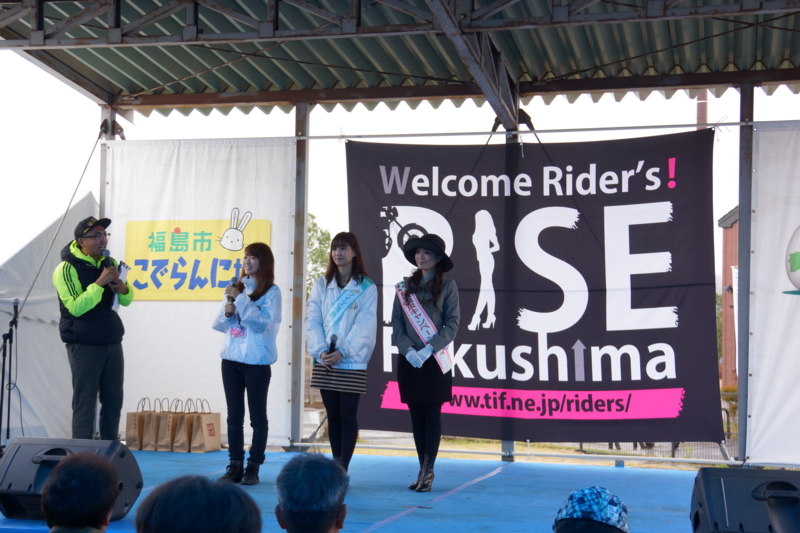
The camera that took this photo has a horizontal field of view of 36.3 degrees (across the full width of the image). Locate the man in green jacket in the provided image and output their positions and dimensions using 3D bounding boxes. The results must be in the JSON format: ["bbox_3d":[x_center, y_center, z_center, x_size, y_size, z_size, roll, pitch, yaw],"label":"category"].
[{"bbox_3d":[-2.174,0.540,8.731,0.410,1.800,0.520,-1,-4,31],"label":"man in green jacket"}]

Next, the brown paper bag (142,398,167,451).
[{"bbox_3d":[-2.042,1.332,10.313,0.125,0.420,0.310,0,-4,15],"label":"brown paper bag"}]

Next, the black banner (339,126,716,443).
[{"bbox_3d":[1.009,0.137,9.810,3.000,2.433,0.050,0,-4,15],"label":"black banner"}]

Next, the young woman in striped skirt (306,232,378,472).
[{"bbox_3d":[-0.384,0.602,8.112,0.460,1.662,0.310,0,-4,18],"label":"young woman in striped skirt"}]

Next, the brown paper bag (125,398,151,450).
[{"bbox_3d":[-2.167,1.332,10.348,0.125,0.420,0.310,0,-4,15],"label":"brown paper bag"}]

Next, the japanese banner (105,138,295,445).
[{"bbox_3d":[-1.780,0.200,10.578,1.842,2.627,0.050,0,-4,15],"label":"japanese banner"}]

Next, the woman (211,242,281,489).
[{"bbox_3d":[-1.025,0.632,8.213,0.430,1.592,0.340,-1,-4,33],"label":"woman"}]

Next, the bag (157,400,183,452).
[{"bbox_3d":[-1.904,1.332,10.275,0.125,0.420,0.310,0,-4,15],"label":"bag"}]

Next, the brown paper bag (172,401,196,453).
[{"bbox_3d":[-1.764,1.332,10.236,0.125,0.420,0.310,0,-4,15],"label":"brown paper bag"}]

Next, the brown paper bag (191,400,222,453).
[{"bbox_3d":[-1.613,1.332,10.194,0.125,0.420,0.310,0,-4,15],"label":"brown paper bag"}]

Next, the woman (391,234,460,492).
[{"bbox_3d":[0.181,0.612,8.029,0.450,1.652,0.320,0,-4,19],"label":"woman"}]

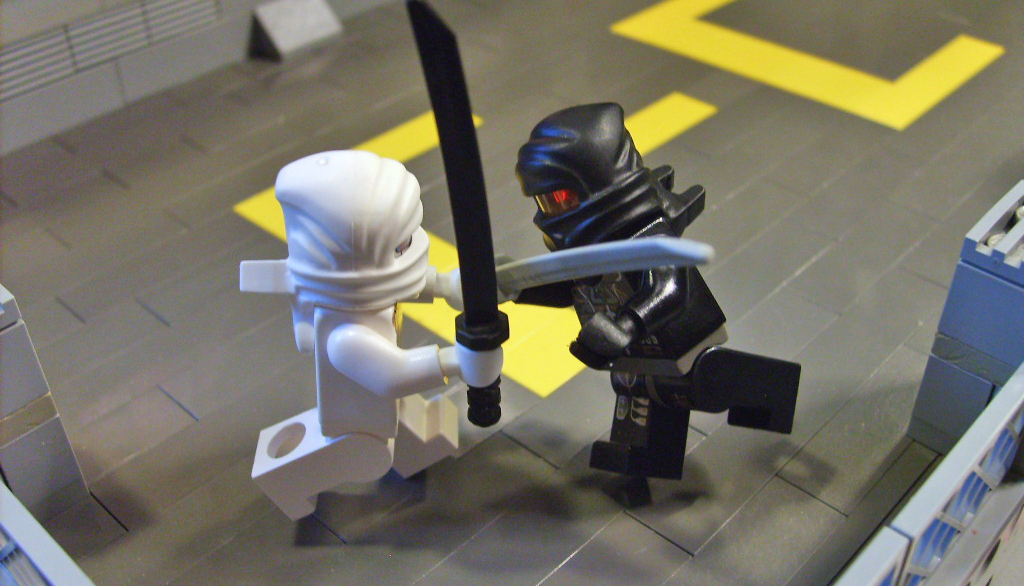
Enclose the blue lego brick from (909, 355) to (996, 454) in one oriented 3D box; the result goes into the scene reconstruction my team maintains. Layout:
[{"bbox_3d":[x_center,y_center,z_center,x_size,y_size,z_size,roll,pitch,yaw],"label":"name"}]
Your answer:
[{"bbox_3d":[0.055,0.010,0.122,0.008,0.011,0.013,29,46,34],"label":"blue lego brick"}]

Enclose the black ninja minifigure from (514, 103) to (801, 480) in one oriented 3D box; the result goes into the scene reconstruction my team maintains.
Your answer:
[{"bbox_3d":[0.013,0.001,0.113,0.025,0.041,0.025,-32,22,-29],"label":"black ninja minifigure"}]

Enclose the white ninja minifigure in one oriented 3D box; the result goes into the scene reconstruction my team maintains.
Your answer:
[{"bbox_3d":[-0.015,0.004,0.111,0.026,0.041,0.022,-1,35,-3],"label":"white ninja minifigure"}]

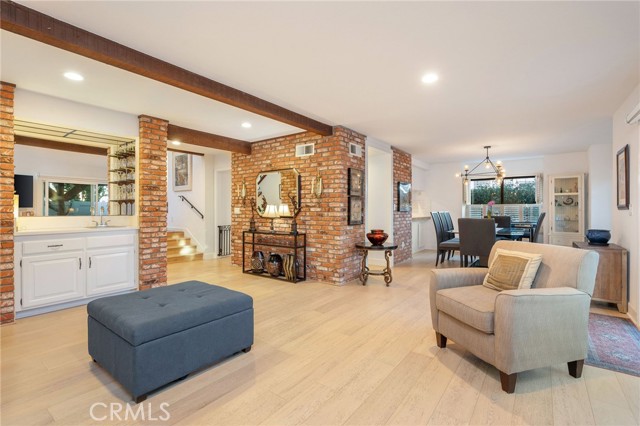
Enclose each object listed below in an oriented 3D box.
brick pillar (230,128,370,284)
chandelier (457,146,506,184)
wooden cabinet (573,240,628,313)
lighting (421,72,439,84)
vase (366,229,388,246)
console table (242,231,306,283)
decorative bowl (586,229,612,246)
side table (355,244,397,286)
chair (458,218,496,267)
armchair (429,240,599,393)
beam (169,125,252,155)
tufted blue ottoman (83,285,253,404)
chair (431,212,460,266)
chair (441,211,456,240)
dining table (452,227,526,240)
[{"bbox_3d":[-0.500,-0.112,5.715,2.657,2.430,0.837,0,1,37],"label":"brick pillar"},{"bbox_3d":[3.284,-0.950,6.131,0.900,0.780,0.950,0,1,37],"label":"chandelier"},{"bbox_3d":[3.443,0.761,3.756,0.410,0.702,0.750,0,1,37],"label":"wooden cabinet"},{"bbox_3d":[1.096,-1.336,3.017,0.165,0.030,0.165,0,1,37],"label":"lighting"},{"bbox_3d":[0.914,0.390,4.770,0.340,0.250,0.340,0,0,11],"label":"vase"},{"bbox_3d":[-0.799,0.722,5.262,1.297,0.775,0.270,0,1,37],"label":"console table"},{"bbox_3d":[3.554,0.319,3.850,0.235,0.180,0.235,0,1,37],"label":"decorative bowl"},{"bbox_3d":[0.907,0.811,4.776,0.660,0.600,0.660,0,0,0],"label":"side table"},{"bbox_3d":[2.738,0.595,5.179,0.530,1.020,0.600,0,1,37],"label":"chair"},{"bbox_3d":[1.445,0.701,2.317,0.815,0.865,0.765,0,0,-16],"label":"armchair"},{"bbox_3d":[-1.901,-1.245,5.221,0.140,0.210,1.680,0,1,37],"label":"beam"},{"bbox_3d":[-1.163,0.906,2.406,0.880,0.460,0.880,0,1,38],"label":"tufted blue ottoman"},{"bbox_3d":[2.679,0.540,6.261,0.600,1.110,0.470,0,1,37],"label":"chair"},{"bbox_3d":[3.111,0.534,6.837,0.600,1.110,0.480,0,1,37],"label":"chair"},{"bbox_3d":[3.461,0.722,6.100,1.170,0.750,2.100,0,1,37],"label":"dining table"}]

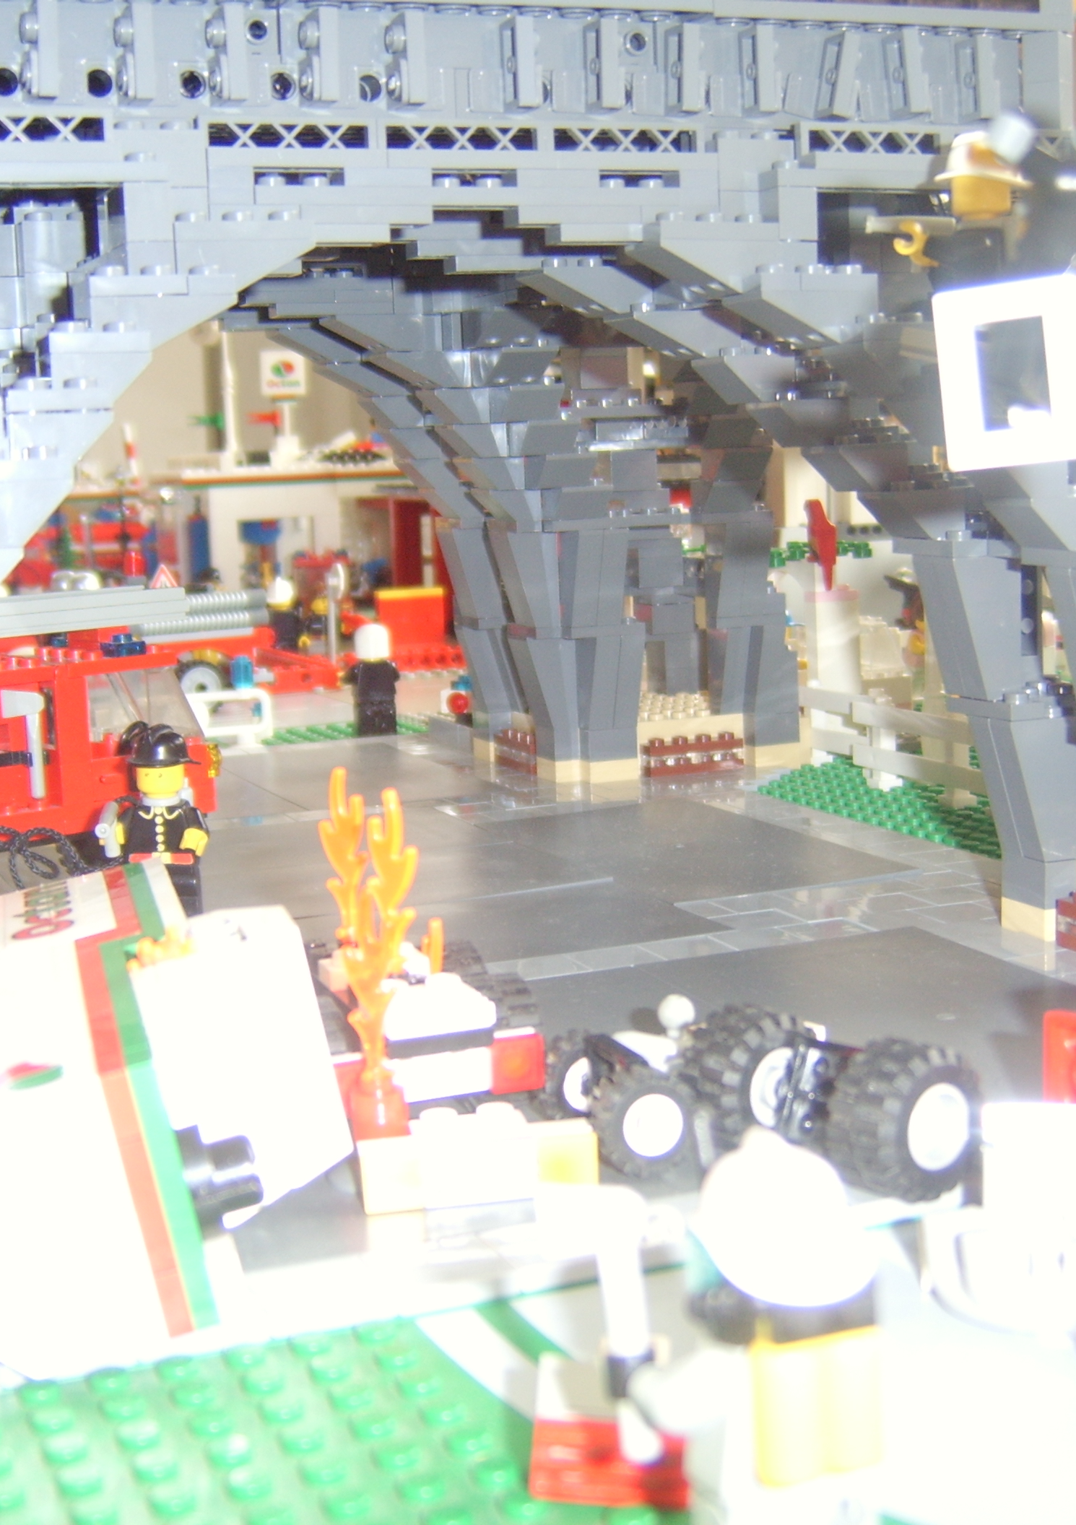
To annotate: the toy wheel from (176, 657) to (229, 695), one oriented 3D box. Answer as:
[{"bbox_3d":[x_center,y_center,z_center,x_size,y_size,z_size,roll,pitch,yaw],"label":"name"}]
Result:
[{"bbox_3d":[-0.140,-0.032,0.750,0.022,0.022,0.013,-6,9,-26],"label":"toy wheel"}]

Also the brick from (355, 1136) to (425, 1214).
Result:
[{"bbox_3d":[-0.020,0.056,0.250,0.008,0.010,0.008,-3,9,-9],"label":"brick"}]

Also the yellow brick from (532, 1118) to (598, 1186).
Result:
[{"bbox_3d":[0.004,0.054,0.254,0.008,0.010,0.008,-3,9,-9],"label":"yellow brick"}]

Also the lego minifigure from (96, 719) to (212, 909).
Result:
[{"bbox_3d":[-0.079,0.016,0.379,0.024,0.043,0.015,-3,9,-7],"label":"lego minifigure"}]

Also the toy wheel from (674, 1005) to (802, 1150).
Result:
[{"bbox_3d":[0.031,0.046,0.266,0.012,0.021,0.021,6,12,44],"label":"toy wheel"}]

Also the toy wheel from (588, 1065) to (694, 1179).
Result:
[{"bbox_3d":[0.015,0.051,0.257,0.015,0.015,0.006,-6,9,-24],"label":"toy wheel"}]

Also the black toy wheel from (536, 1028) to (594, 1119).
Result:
[{"bbox_3d":[0.007,0.048,0.277,0.015,0.015,0.006,-5,9,-20],"label":"black toy wheel"}]

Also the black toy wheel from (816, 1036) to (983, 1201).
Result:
[{"bbox_3d":[0.049,0.048,0.245,0.021,0.021,0.012,-9,11,-40],"label":"black toy wheel"}]

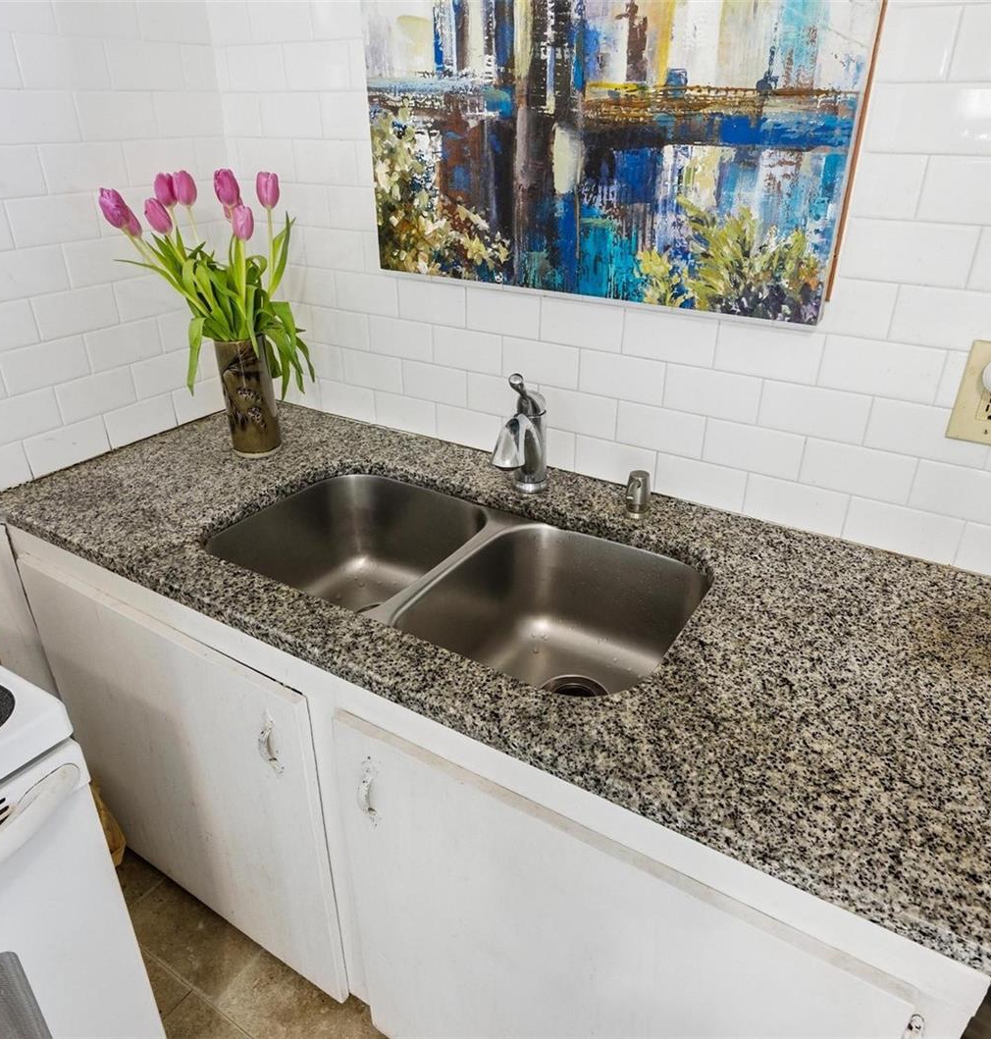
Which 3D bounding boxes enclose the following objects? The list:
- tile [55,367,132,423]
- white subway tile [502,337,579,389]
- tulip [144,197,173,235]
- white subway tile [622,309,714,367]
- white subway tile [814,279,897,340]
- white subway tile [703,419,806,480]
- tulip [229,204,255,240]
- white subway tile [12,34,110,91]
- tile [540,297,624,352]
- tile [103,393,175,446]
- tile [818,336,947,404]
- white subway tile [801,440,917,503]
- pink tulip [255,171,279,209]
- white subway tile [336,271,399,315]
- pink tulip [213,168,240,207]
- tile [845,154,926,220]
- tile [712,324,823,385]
[{"bbox_3d":[-0.745,-0.234,1.464,0.010,0.075,0.153,16,32,28],"label":"tile"},{"bbox_3d":[0.080,-0.274,1.373,0.151,0.075,0.008,16,32,28],"label":"white subway tile"},{"bbox_3d":[-0.556,-0.501,1.294,0.038,0.060,0.038,-28,34,-9],"label":"tulip"},{"bbox_3d":[0.276,-0.289,1.241,0.152,0.076,0.009,16,32,28],"label":"white subway tile"},{"bbox_3d":[0.473,-0.298,1.093,0.152,0.075,0.010,16,32,28],"label":"white subway tile"},{"bbox_3d":[0.406,-0.113,1.235,0.153,0.075,0.009,16,32,28],"label":"white subway tile"},{"bbox_3d":[-0.430,-0.505,1.333,0.037,0.058,0.037,-5,28,-17],"label":"tulip"},{"bbox_3d":[-0.706,-0.743,1.279,0.009,0.075,0.155,16,32,28],"label":"white subway tile"},{"bbox_3d":[0.144,-0.323,1.302,0.151,0.075,0.008,16,32,28],"label":"tile"},{"bbox_3d":[-0.704,-0.196,1.559,0.010,0.075,0.153,16,32,28],"label":"tile"},{"bbox_3d":[0.537,-0.211,1.091,0.153,0.075,0.009,16,32,28],"label":"tile"},{"bbox_3d":[0.534,-0.073,1.156,0.151,0.075,0.008,16,32,28],"label":"white subway tile"},{"bbox_3d":[-0.391,-0.566,1.345,0.039,0.059,0.039,-7,29,-13],"label":"pink tulip"},{"bbox_3d":[-0.246,-0.440,1.524,0.152,0.075,0.010,16,32,28],"label":"white subway tile"},{"bbox_3d":[-0.449,-0.555,1.309,0.038,0.060,0.038,-6,27,3],"label":"pink tulip"},{"bbox_3d":[0.469,-0.431,1.014,0.151,0.075,0.008,16,32,28],"label":"tile"},{"bbox_3d":[0.406,-0.250,1.169,0.152,0.076,0.009,16,32,28],"label":"tile"}]

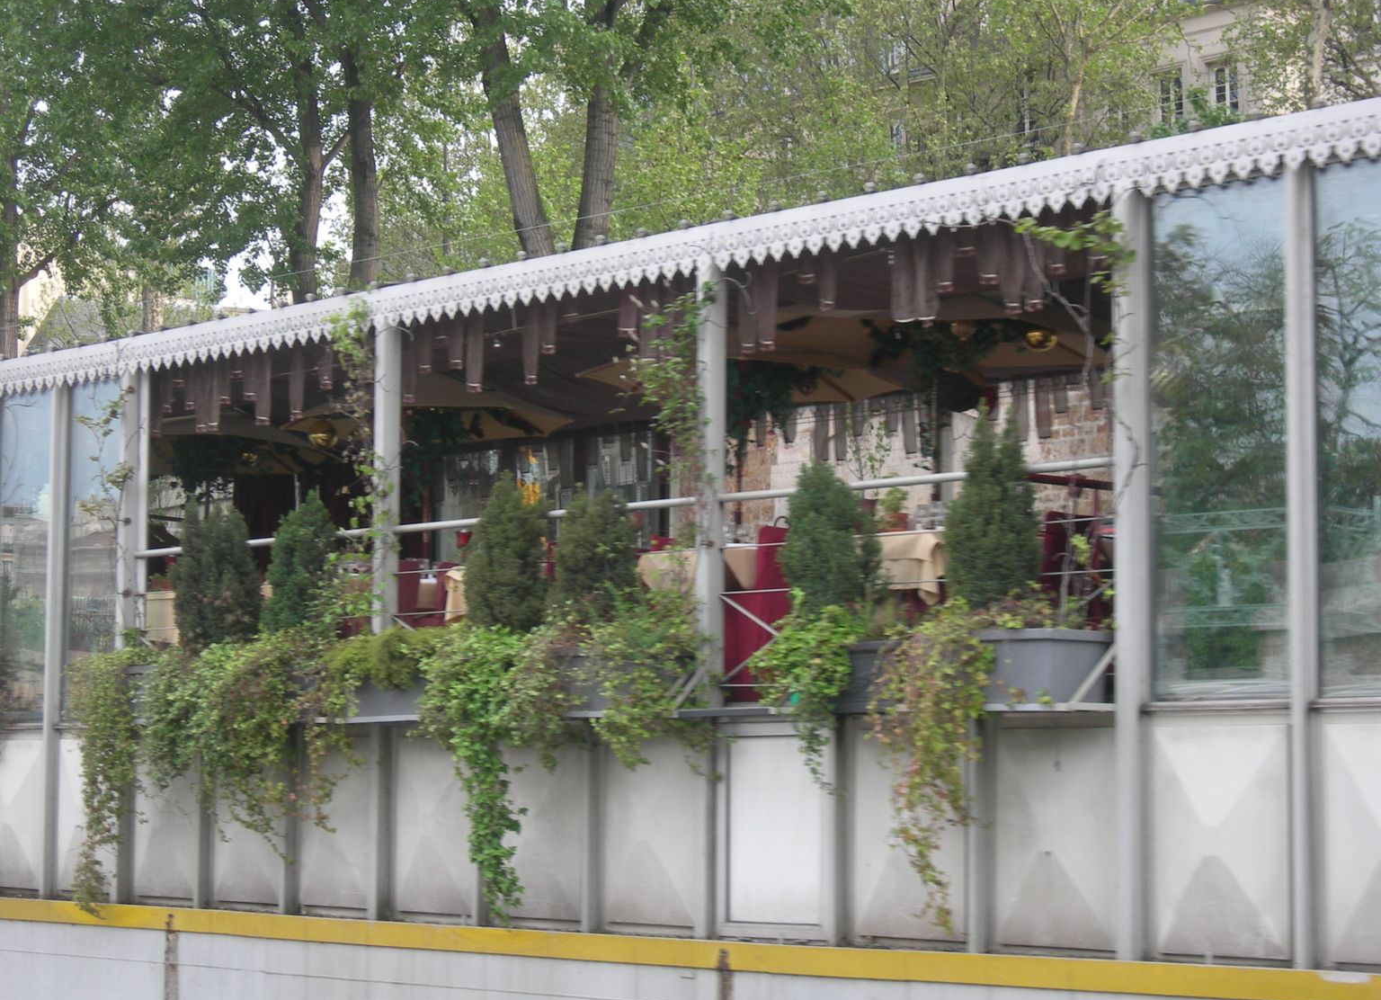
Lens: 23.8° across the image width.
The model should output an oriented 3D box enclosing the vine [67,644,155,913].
[{"bbox_3d":[-3.721,1.785,20.992,0.340,1.695,0.435,5,-7,-41],"label":"vine"}]

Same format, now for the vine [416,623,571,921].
[{"bbox_3d":[-1.086,1.499,18.007,0.400,1.593,0.836,5,-7,-41],"label":"vine"}]

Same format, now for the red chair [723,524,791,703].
[{"bbox_3d":[0.390,0.629,17.787,0.460,0.920,0.520,5,-7,-41],"label":"red chair"}]

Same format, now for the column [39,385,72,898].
[{"bbox_3d":[-4.331,0.958,22.297,0.100,3.490,0.100,5,-7,-41],"label":"column"}]

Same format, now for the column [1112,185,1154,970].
[{"bbox_3d":[2.048,0.337,15.156,0.125,3.561,0.125,5,-7,-41],"label":"column"}]

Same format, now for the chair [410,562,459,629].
[{"bbox_3d":[-1.558,0.879,20.649,0.460,0.920,0.520,5,-7,-41],"label":"chair"}]

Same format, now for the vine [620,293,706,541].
[{"bbox_3d":[-0.142,-0.454,17.654,0.280,1.289,0.352,5,-7,-41],"label":"vine"}]

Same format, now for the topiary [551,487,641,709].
[{"bbox_3d":[-0.523,0.560,17.677,0.420,1.186,0.460,0,-5,0],"label":"topiary"}]

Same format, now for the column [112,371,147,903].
[{"bbox_3d":[-3.700,0.896,21.601,0.115,3.500,0.115,5,-7,-41],"label":"column"}]

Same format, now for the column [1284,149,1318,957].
[{"bbox_3d":[2.691,0.270,14.411,0.095,3.552,0.095,5,-7,-41],"label":"column"}]

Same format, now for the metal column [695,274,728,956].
[{"bbox_3d":[0.109,0.510,17.321,0.108,3.600,0.108,5,-7,-41],"label":"metal column"}]

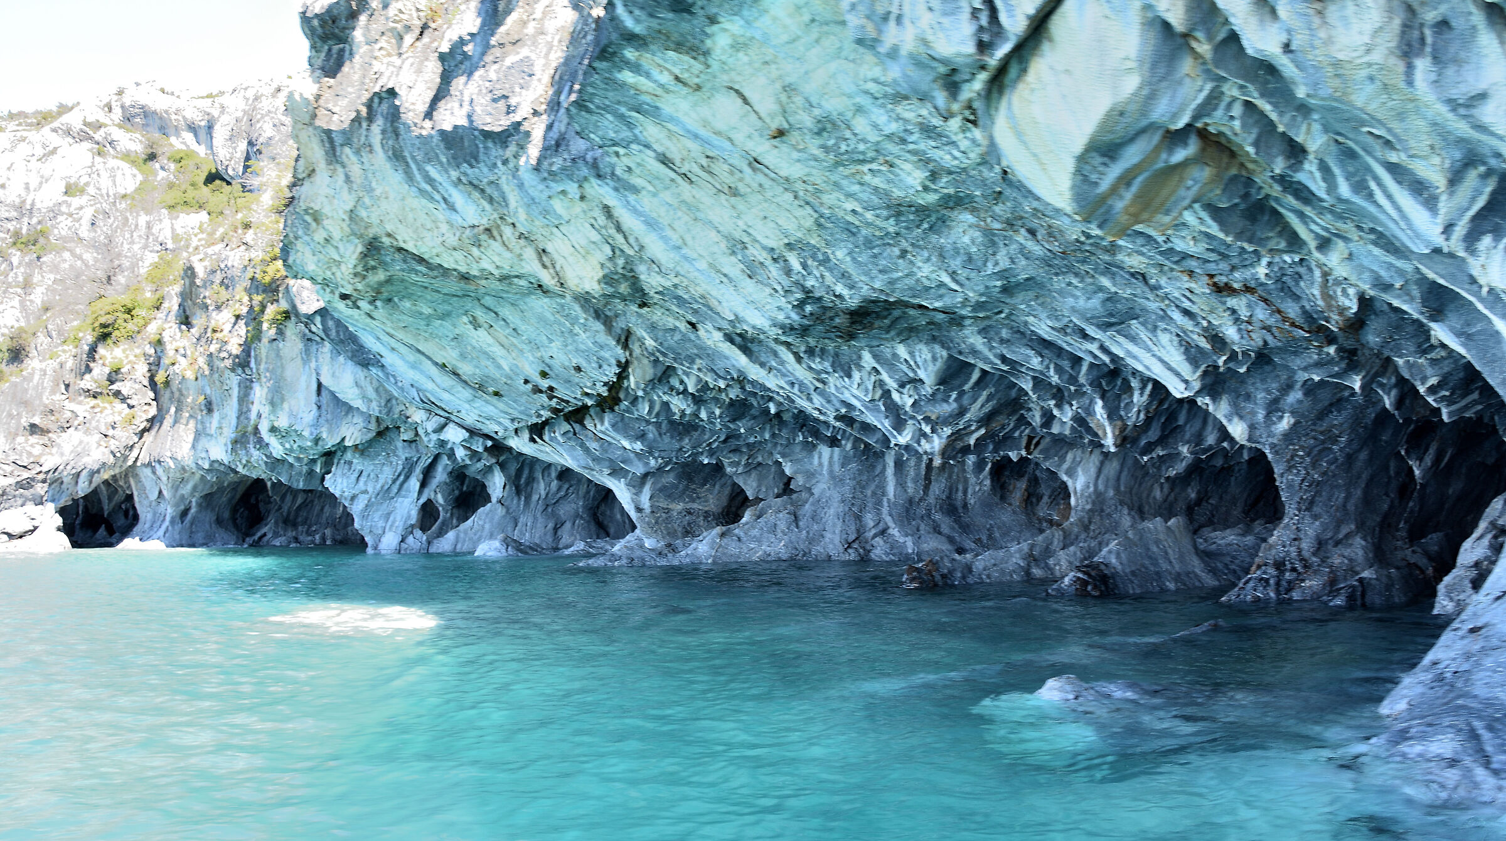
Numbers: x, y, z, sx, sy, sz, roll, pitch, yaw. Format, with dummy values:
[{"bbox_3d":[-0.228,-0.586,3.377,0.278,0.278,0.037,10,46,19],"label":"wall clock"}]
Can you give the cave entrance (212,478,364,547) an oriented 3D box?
[{"bbox_3d":[-11.883,2.362,28.880,3.640,1.750,1.900,0,-3,-6],"label":"cave entrance"}]

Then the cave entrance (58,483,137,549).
[{"bbox_3d":[-17.259,2.483,29.800,2.020,1.720,1.500,1,-3,-11],"label":"cave entrance"}]

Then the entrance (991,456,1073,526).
[{"bbox_3d":[4.971,1.274,20.220,1.450,1.270,1.100,-1,-3,17],"label":"entrance"}]

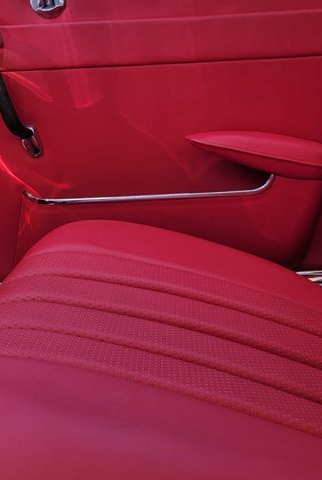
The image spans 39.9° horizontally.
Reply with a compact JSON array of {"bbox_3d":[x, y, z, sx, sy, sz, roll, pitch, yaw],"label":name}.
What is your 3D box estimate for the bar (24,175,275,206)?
[{"bbox_3d":[-0.027,-0.095,0.820,0.465,0.038,0.055,-3,20,0],"label":"bar"}]

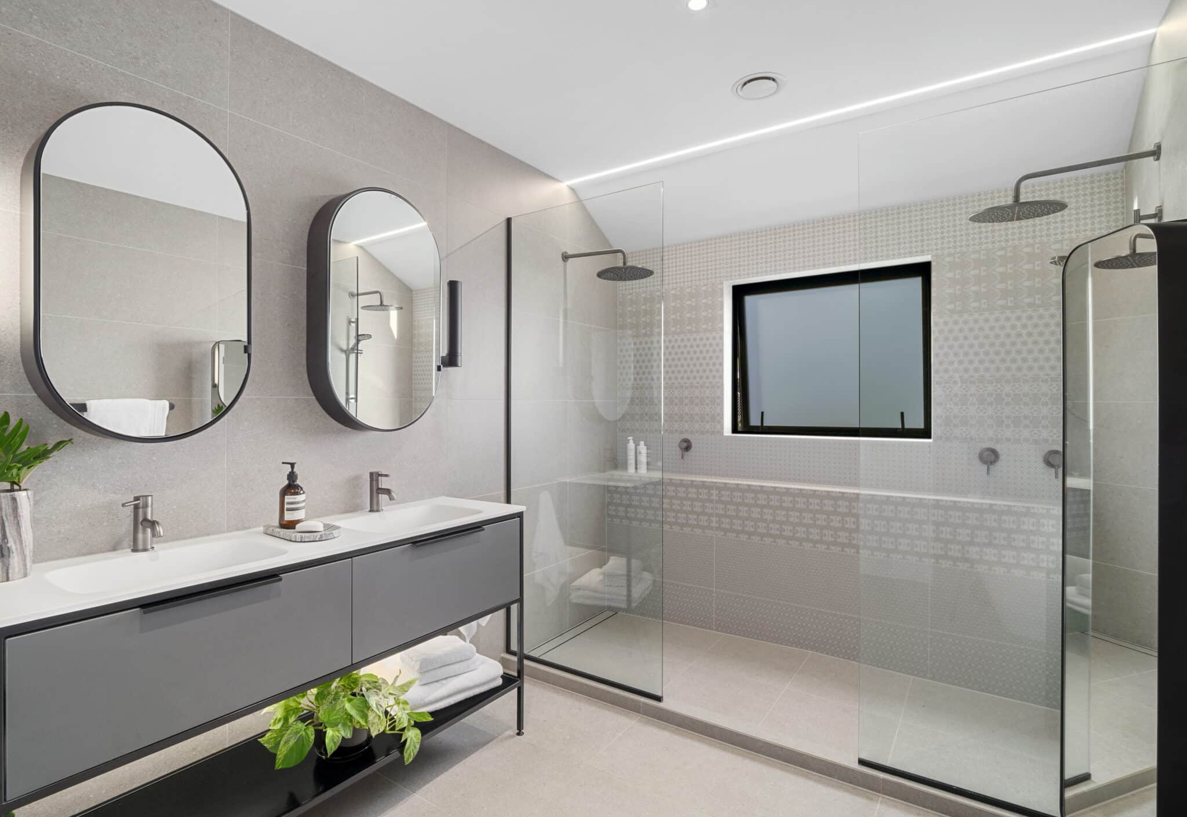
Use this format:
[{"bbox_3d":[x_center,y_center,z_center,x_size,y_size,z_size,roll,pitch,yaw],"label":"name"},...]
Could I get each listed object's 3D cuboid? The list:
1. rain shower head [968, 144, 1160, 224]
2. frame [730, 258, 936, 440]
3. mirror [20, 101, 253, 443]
[{"bbox_3d":[1.645,-0.791,1.942,0.512,0.165,0.285,0,0,34],"label":"rain shower head"},{"bbox_3d":[1.292,-0.295,3.068,1.018,0.894,0.100,0,0,32],"label":"frame"},{"bbox_3d":[-1.234,-0.355,1.514,0.156,0.887,0.462,0,0,36],"label":"mirror"}]

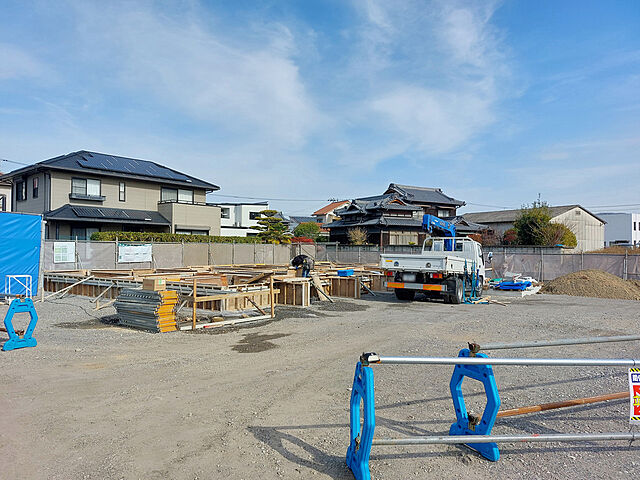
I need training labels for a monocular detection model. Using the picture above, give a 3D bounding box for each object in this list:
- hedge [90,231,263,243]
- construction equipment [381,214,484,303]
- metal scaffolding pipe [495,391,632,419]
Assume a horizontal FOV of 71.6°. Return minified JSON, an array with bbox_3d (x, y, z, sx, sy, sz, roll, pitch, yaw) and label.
[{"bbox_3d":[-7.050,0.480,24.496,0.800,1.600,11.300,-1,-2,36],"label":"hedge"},{"bbox_3d":[4.163,0.659,15.164,1.970,2.700,6.000,-1,-3,30],"label":"construction equipment"},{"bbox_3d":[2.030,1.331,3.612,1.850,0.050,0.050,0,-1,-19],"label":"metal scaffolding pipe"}]

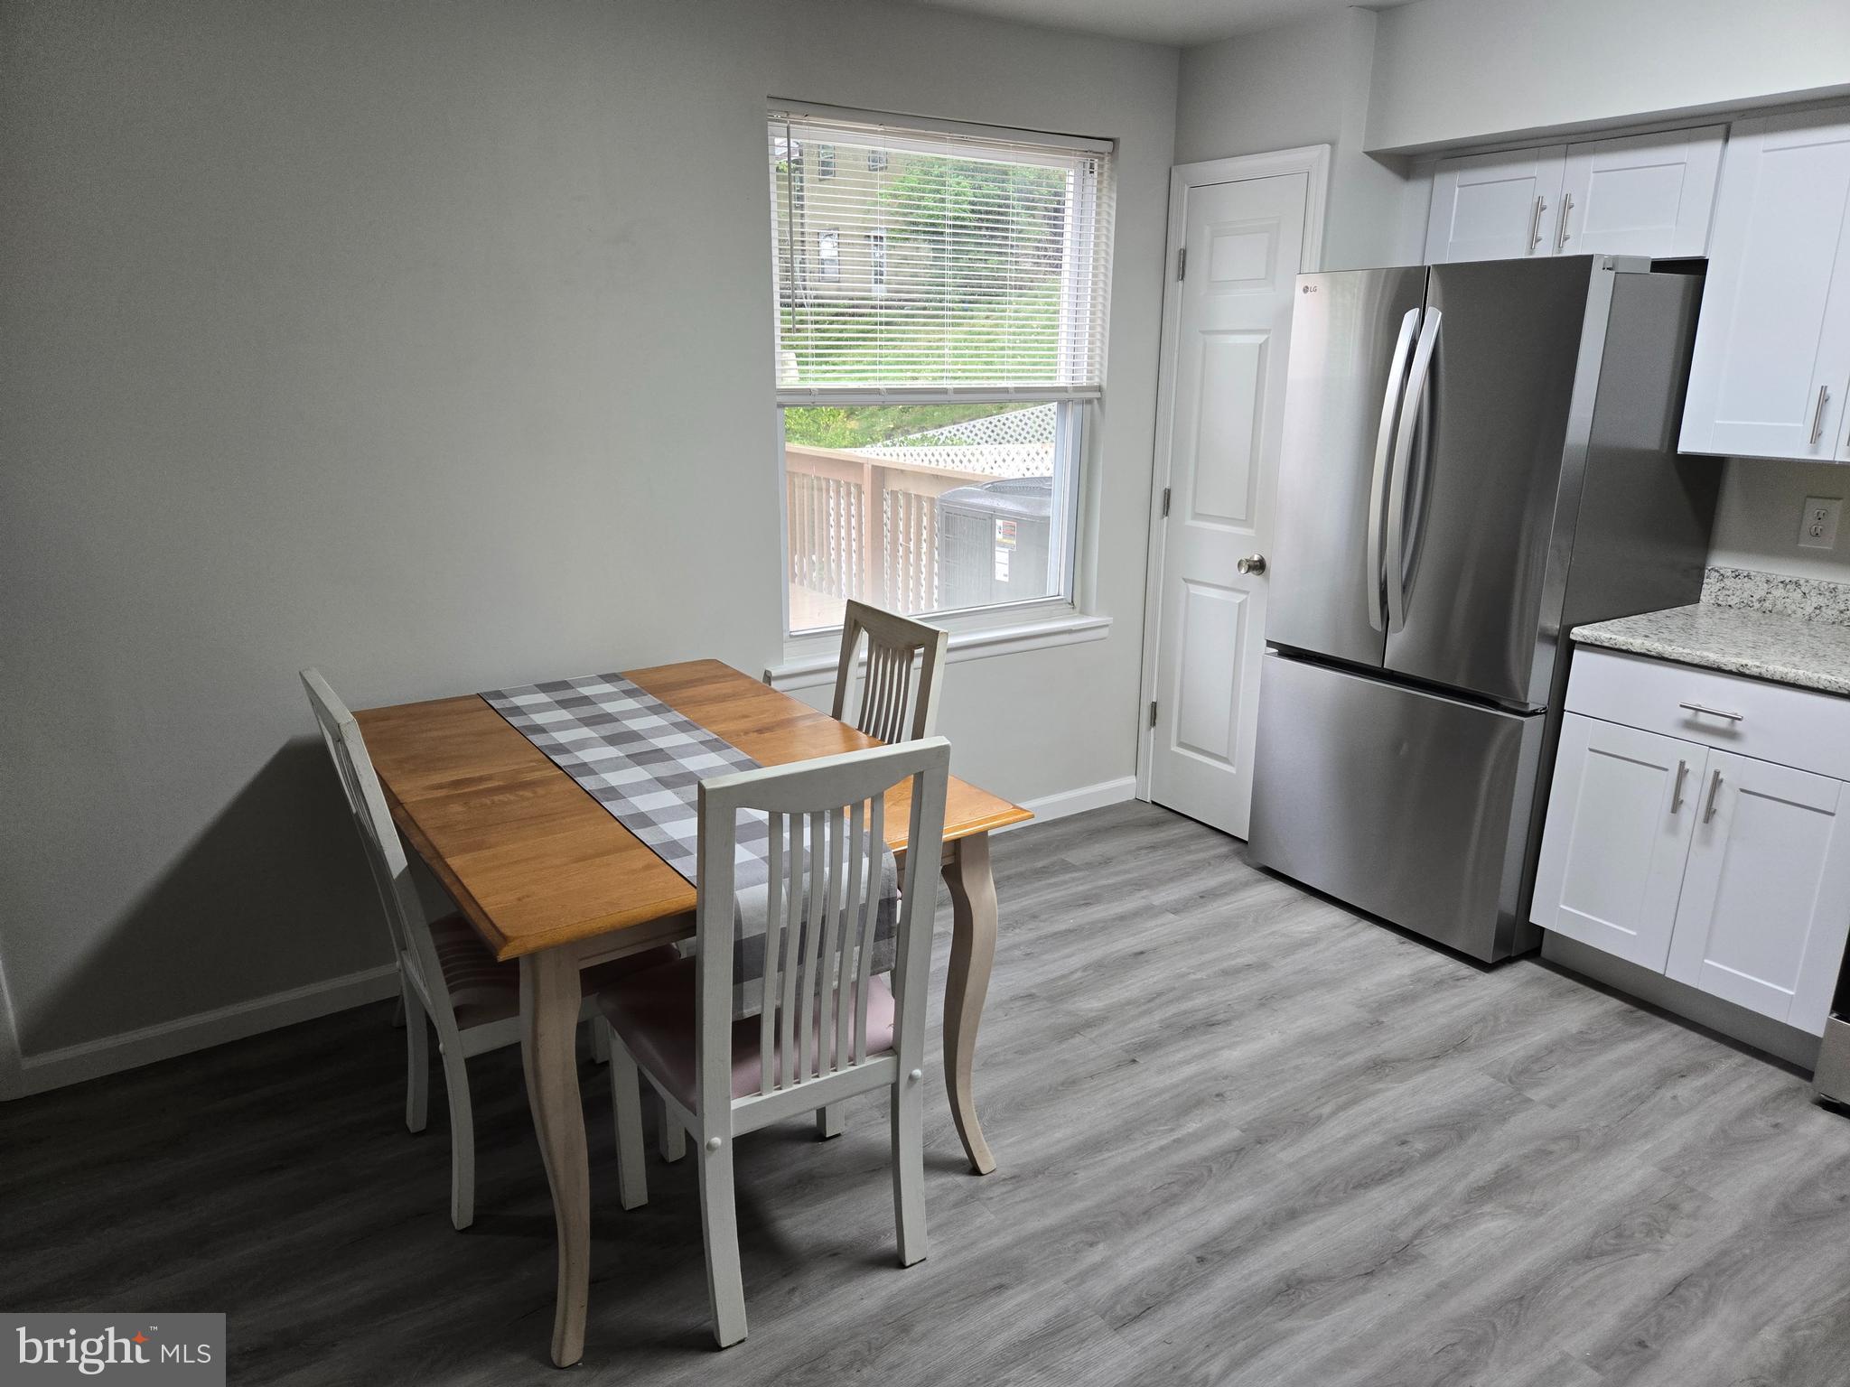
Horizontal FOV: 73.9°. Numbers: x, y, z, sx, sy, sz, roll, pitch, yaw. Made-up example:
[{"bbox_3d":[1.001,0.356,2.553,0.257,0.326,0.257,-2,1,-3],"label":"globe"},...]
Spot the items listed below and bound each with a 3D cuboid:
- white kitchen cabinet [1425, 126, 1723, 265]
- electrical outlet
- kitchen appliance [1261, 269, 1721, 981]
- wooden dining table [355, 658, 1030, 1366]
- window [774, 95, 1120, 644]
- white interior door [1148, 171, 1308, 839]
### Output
[{"bbox_3d":[1.761,-1.279,3.247,0.340,0.304,0.763,-10,19,-33],"label":"white kitchen cabinet"},{"bbox_3d":[2.229,-0.426,3.064,0.010,0.125,0.078,-10,19,-33],"label":"electrical outlet"},{"bbox_3d":[1.516,-0.261,3.455,0.770,1.765,0.820,-10,19,-33],"label":"kitchen appliance"},{"bbox_3d":[-0.568,0.493,2.594,0.945,0.757,1.345,-10,19,-33],"label":"wooden dining table"},{"bbox_3d":[0.073,-0.892,3.599,1.170,1.435,0.100,-10,19,-33],"label":"window"},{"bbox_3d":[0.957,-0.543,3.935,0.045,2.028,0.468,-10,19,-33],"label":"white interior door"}]

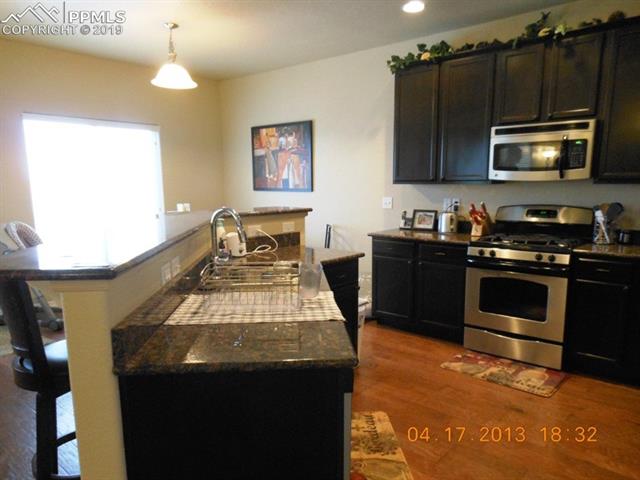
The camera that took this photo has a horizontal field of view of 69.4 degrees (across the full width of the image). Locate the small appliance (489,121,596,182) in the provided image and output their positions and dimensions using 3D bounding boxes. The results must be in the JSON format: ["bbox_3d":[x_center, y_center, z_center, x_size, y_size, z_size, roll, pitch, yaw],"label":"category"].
[{"bbox_3d":[1.805,-0.700,3.702,0.749,0.419,0.394,6,10,41],"label":"small appliance"}]

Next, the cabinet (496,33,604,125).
[{"bbox_3d":[1.818,-1.218,3.656,0.756,0.621,0.335,6,10,41],"label":"cabinet"}]

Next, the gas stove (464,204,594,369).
[{"bbox_3d":[1.684,0.330,3.771,0.746,1.187,0.650,6,10,41],"label":"gas stove"}]

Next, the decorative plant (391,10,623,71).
[{"bbox_3d":[1.398,-1.639,3.837,1.940,0.246,0.217,6,10,41],"label":"decorative plant"}]

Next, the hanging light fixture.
[{"bbox_3d":[-1.324,-1.656,4.165,0.414,0.557,0.414,6,10,41],"label":"hanging light fixture"}]

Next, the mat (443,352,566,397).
[{"bbox_3d":[1.349,0.971,3.444,0.783,0.010,0.443,6,10,41],"label":"mat"}]

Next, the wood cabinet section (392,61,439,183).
[{"bbox_3d":[0.991,-1.077,4.378,0.455,1.060,0.316,6,10,40],"label":"wood cabinet section"}]

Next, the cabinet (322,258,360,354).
[{"bbox_3d":[-0.074,0.565,3.384,0.601,0.867,0.404,6,10,41],"label":"cabinet"}]

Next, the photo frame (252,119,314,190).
[{"bbox_3d":[-0.511,-1.052,5.944,1.098,0.845,0.039,6,10,41],"label":"photo frame"}]

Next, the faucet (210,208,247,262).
[{"bbox_3d":[-0.537,0.000,2.722,0.217,0.370,0.069,-1,7,-4],"label":"faucet"}]

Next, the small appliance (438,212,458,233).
[{"bbox_3d":[1.219,-0.162,4.391,0.138,0.187,0.197,-2,8,-10],"label":"small appliance"}]

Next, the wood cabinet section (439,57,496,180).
[{"bbox_3d":[1.345,-1.038,4.078,0.474,1.060,0.316,6,10,40],"label":"wood cabinet section"}]

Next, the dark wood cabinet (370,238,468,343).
[{"bbox_3d":[1.068,0.419,4.383,0.955,0.867,0.591,6,10,41],"label":"dark wood cabinet"}]

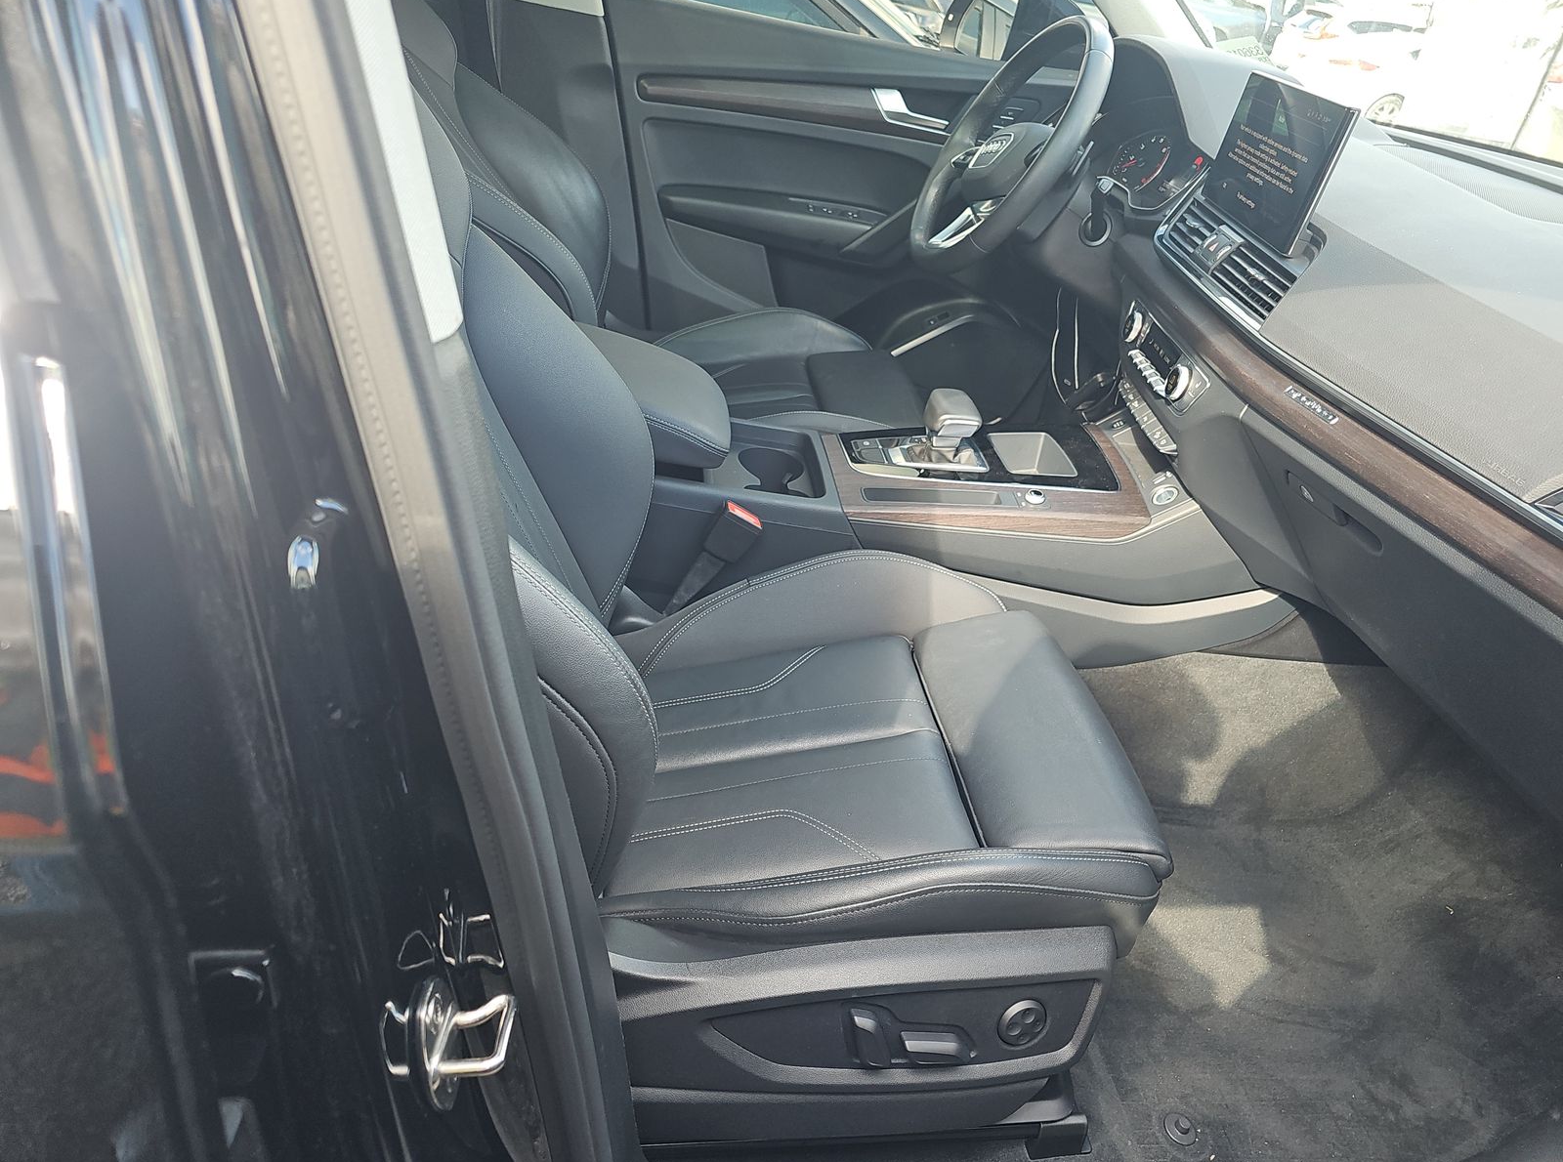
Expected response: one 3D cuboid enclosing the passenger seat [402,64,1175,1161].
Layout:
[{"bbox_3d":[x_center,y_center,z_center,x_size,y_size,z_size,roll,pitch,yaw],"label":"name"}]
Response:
[{"bbox_3d":[-0.079,-0.026,0.851,0.836,1.035,0.551,2,34,-12],"label":"passenger seat"}]

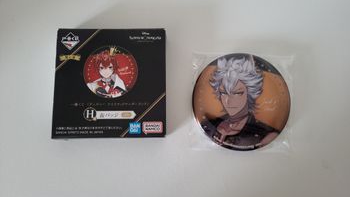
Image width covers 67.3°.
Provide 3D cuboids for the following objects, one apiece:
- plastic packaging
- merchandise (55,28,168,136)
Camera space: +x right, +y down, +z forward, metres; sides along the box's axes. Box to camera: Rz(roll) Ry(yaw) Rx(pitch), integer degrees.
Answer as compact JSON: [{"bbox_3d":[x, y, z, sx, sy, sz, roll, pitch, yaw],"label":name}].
[{"bbox_3d":[0.051,0.002,0.202,0.075,0.009,0.075,0,83,0],"label":"plastic packaging"},{"bbox_3d":[-0.047,-0.011,0.202,0.081,0.017,0.081,0,83,0],"label":"merchandise"}]

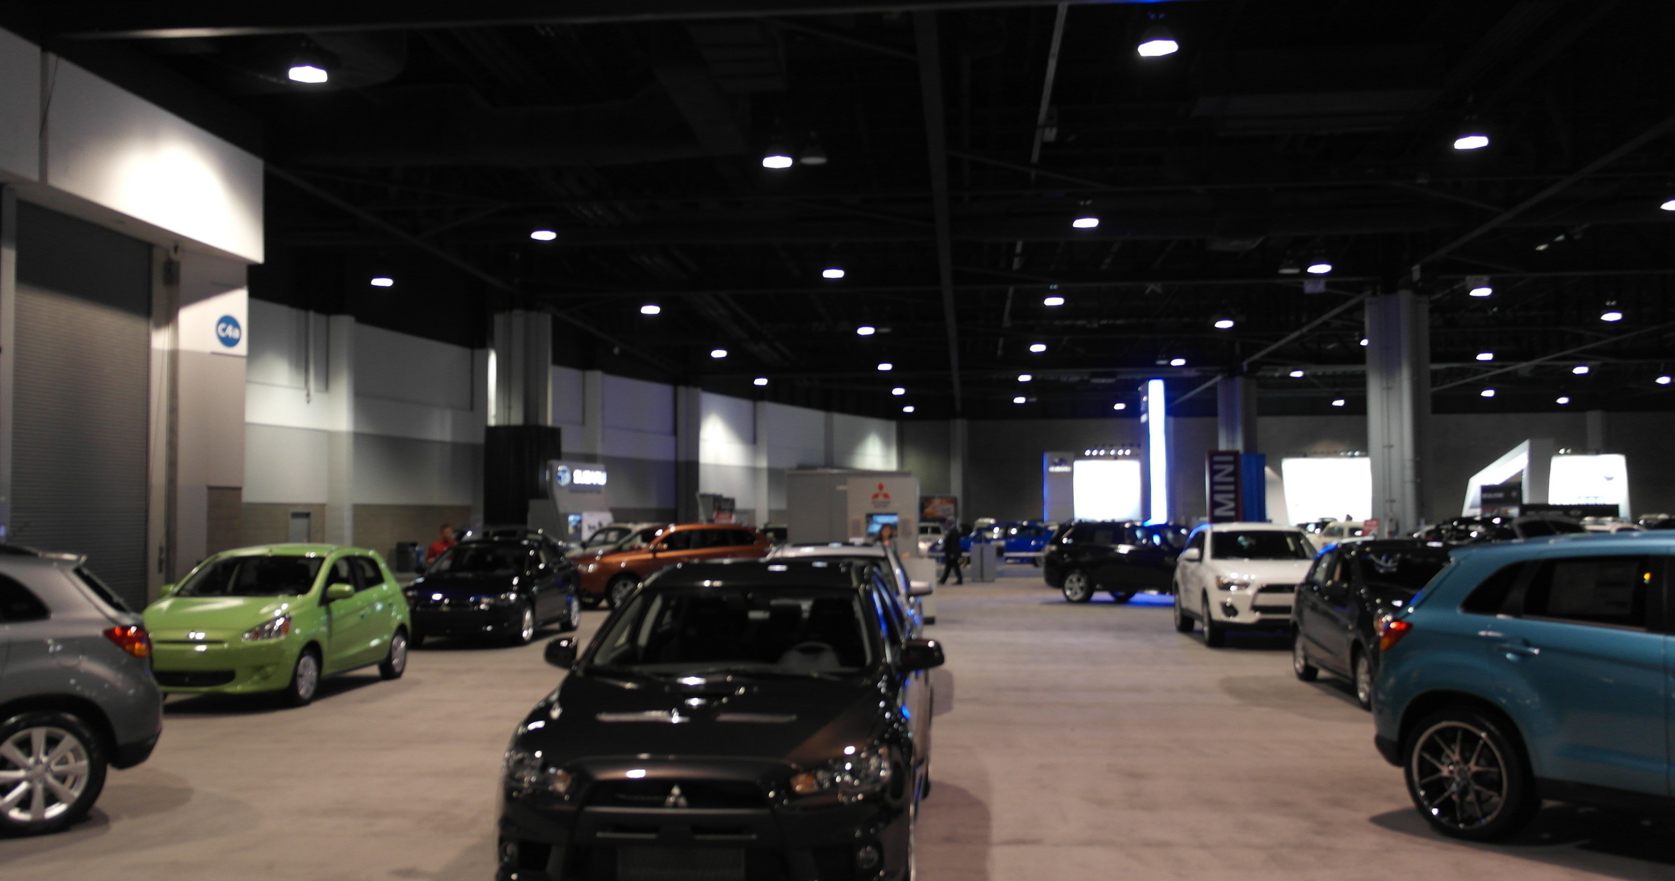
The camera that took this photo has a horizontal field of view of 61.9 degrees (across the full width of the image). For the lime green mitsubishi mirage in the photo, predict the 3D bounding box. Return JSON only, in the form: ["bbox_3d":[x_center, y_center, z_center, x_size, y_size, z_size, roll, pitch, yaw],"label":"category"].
[{"bbox_3d":[-5.705,1.813,14.233,1.670,1.500,3.780,-1,-3,1],"label":"lime green mitsubishi mirage"}]

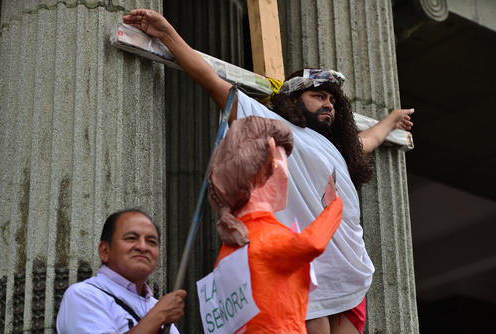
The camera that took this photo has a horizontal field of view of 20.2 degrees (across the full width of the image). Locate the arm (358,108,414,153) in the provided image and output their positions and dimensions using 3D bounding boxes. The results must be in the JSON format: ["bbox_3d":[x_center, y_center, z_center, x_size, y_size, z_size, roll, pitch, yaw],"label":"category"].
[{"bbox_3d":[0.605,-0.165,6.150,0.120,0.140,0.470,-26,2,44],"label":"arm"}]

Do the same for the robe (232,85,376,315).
[{"bbox_3d":[0.230,0.145,5.580,0.580,0.920,0.400,18,-30,-39],"label":"robe"}]

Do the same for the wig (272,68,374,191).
[{"bbox_3d":[0.307,-0.159,5.800,0.310,0.475,0.410,-21,-30,38],"label":"wig"}]

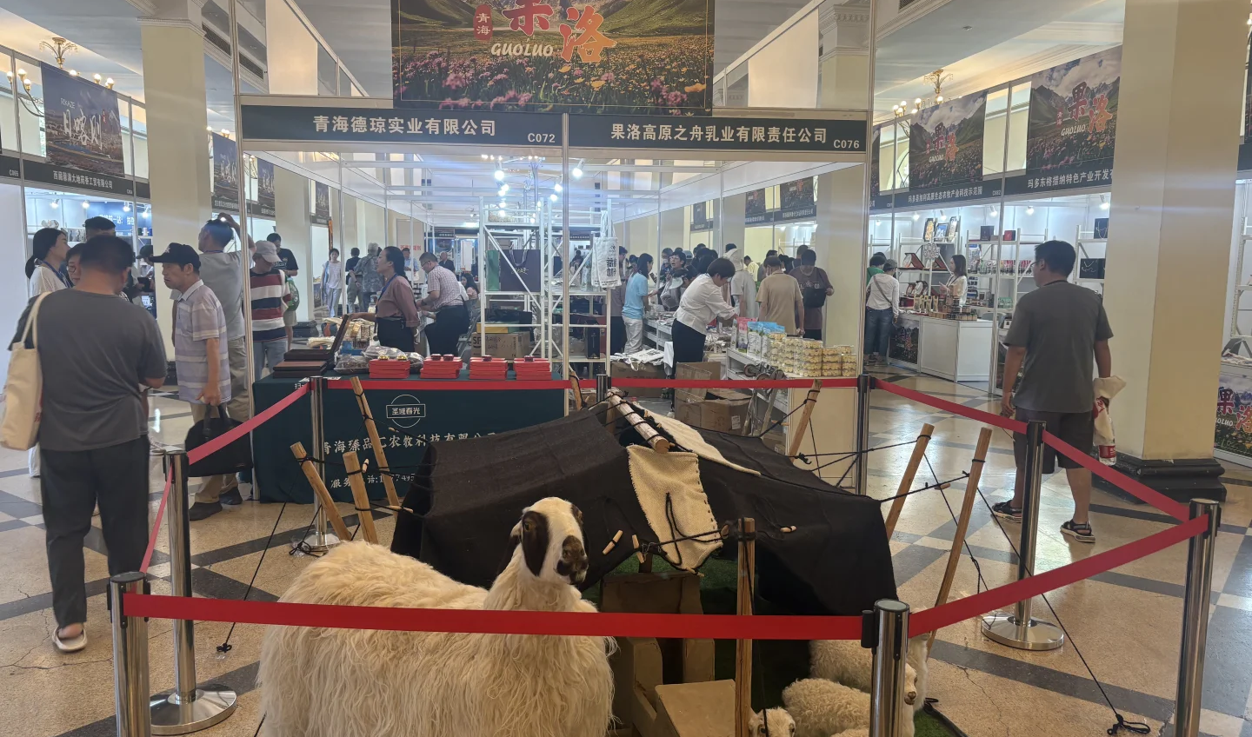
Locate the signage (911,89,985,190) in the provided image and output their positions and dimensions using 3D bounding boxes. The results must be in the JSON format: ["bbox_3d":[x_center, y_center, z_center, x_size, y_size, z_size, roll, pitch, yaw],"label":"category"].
[{"bbox_3d":[4.052,-2.864,11.999,0.050,1.060,2.050,0,7,-7],"label":"signage"}]

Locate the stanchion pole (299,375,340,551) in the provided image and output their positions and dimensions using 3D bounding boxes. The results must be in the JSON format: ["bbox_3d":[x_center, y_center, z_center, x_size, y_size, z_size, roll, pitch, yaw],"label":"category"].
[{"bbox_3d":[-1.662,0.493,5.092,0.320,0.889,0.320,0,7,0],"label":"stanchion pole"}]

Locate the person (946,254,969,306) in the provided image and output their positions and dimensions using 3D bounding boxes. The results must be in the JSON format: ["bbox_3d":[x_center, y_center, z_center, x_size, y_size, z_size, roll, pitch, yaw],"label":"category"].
[{"bbox_3d":[4.661,-0.799,13.200,0.350,1.580,0.440,1,7,2],"label":"person"}]

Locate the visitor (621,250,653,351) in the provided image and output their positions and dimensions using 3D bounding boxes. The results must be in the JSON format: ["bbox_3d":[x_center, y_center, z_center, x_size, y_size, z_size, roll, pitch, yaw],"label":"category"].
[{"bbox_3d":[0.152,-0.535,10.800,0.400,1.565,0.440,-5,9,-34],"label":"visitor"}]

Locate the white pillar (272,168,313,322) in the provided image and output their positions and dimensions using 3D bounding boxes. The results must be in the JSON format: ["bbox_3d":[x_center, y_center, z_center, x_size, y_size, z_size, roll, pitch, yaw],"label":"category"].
[{"bbox_3d":[-6.019,-2.873,17.060,0.570,4.600,0.590,0,7,-7],"label":"white pillar"}]

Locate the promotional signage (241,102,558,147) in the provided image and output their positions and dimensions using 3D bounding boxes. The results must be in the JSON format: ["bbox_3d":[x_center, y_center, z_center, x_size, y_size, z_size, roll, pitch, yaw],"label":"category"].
[{"bbox_3d":[-1.342,-1.478,5.738,1.940,0.215,0.050,0,7,-6],"label":"promotional signage"}]

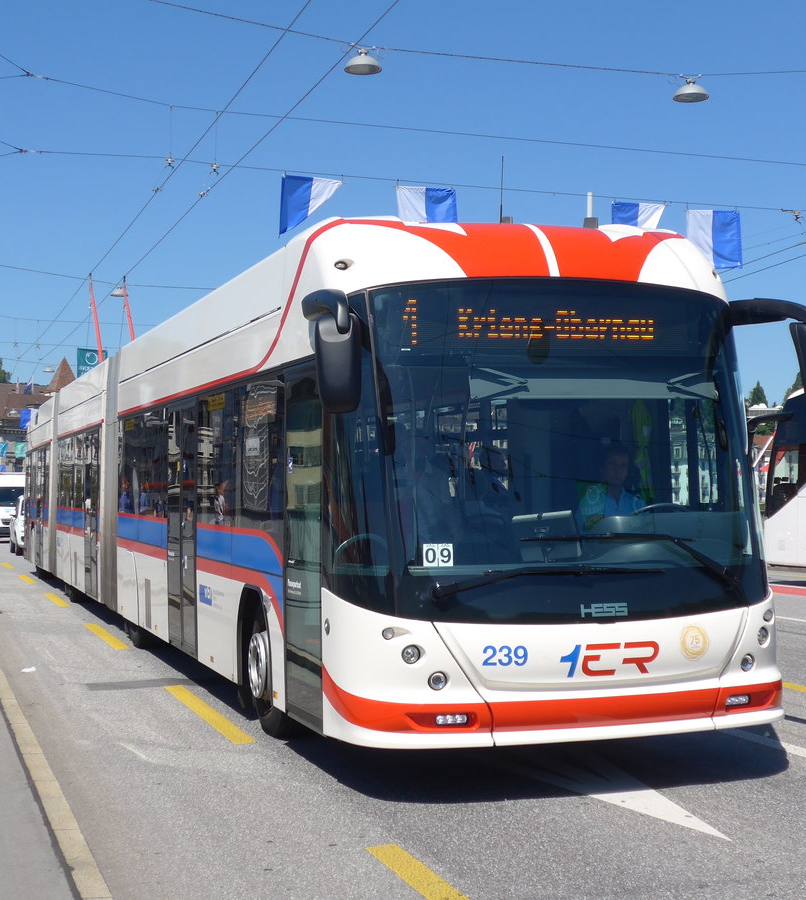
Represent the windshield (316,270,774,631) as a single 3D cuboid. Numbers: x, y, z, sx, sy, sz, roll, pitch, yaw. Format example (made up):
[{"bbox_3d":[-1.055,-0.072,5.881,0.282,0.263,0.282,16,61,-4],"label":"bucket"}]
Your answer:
[{"bbox_3d":[0.861,-0.011,8.936,2.500,1.900,0.700,-1,-1,-17],"label":"windshield"}]

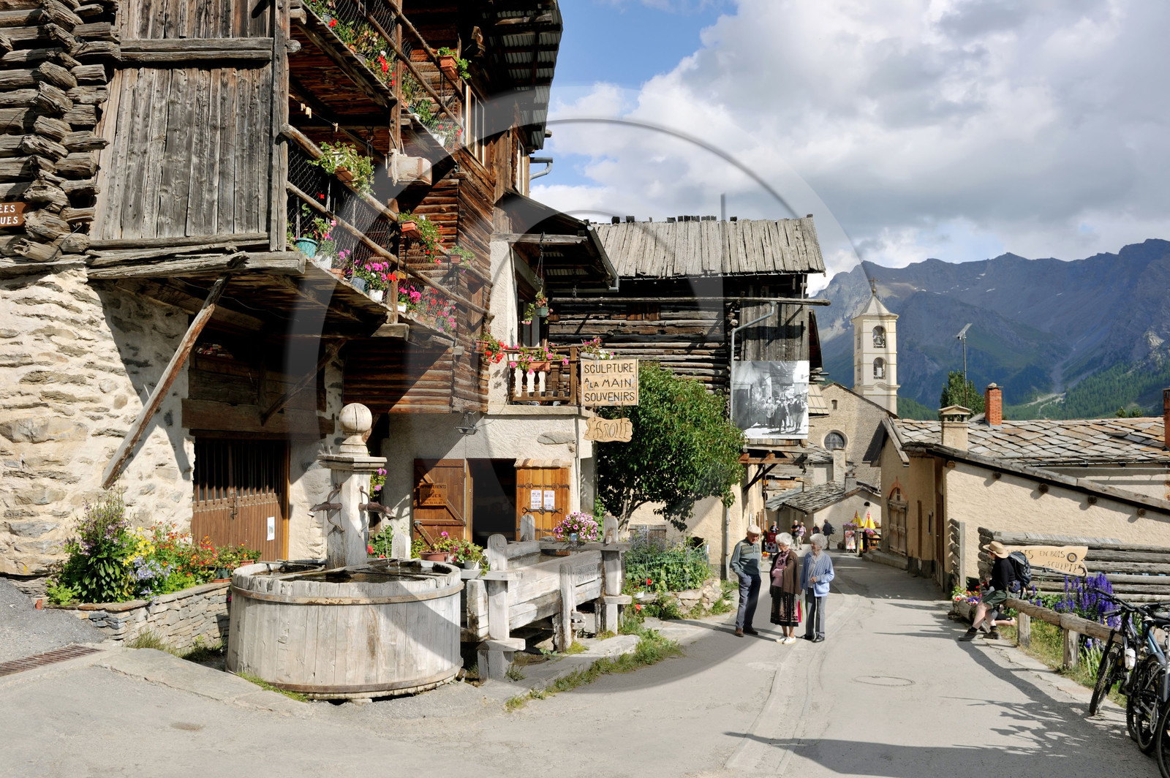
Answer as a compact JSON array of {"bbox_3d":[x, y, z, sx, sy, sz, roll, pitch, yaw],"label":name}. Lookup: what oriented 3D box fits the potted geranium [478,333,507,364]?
[{"bbox_3d":[-1.290,-0.572,14.000,0.420,0.430,0.360,2,-5,-30],"label":"potted geranium"}]

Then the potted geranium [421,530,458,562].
[{"bbox_3d":[-1.555,1.686,10.700,0.370,0.380,0.330,-1,-3,24],"label":"potted geranium"}]

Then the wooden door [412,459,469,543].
[{"bbox_3d":[-2.095,1.882,14.600,0.800,1.740,0.070,0,-4,0],"label":"wooden door"}]

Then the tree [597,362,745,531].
[{"bbox_3d":[1.462,1.310,17.600,2.600,3.600,2.400,0,-4,0],"label":"tree"}]

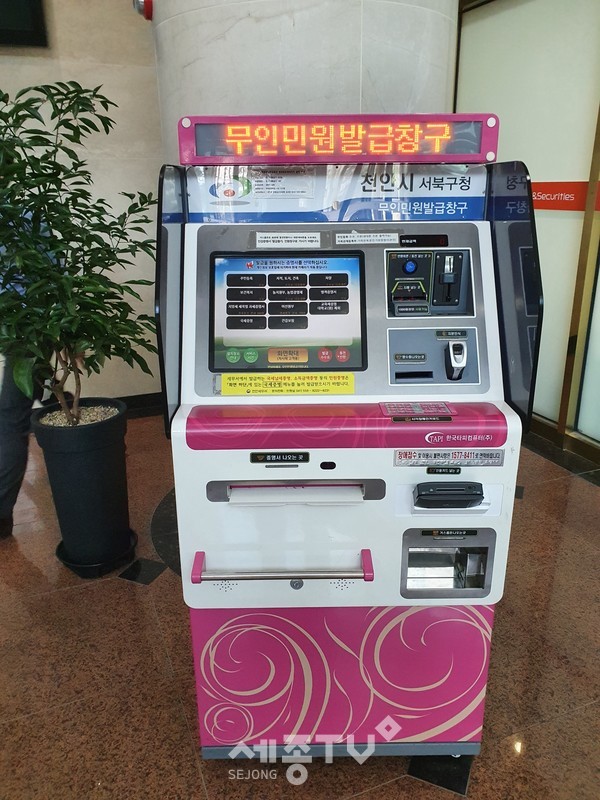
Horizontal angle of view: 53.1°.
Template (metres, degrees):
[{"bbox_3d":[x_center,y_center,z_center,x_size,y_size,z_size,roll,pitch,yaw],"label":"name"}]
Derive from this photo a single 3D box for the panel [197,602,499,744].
[{"bbox_3d":[0.104,0.675,1.481,0.716,0.424,0.020,-1,18,0],"label":"panel"}]

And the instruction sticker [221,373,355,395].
[{"bbox_3d":[-0.027,-0.035,1.350,0.299,0.051,0.006,-1,-10,0],"label":"instruction sticker"}]

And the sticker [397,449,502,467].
[{"bbox_3d":[0.314,0.122,1.262,0.232,0.038,0.006,-1,18,0],"label":"sticker"}]

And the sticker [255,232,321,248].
[{"bbox_3d":[-0.027,-0.374,1.408,0.150,0.038,0.006,-1,-10,0],"label":"sticker"}]

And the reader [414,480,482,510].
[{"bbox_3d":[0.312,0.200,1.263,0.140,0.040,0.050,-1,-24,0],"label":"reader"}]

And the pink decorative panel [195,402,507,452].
[{"bbox_3d":[0.098,0.054,1.289,0.663,0.072,0.095,-1,18,0],"label":"pink decorative panel"}]

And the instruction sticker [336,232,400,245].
[{"bbox_3d":[0.160,-0.378,1.409,0.148,0.026,0.006,-1,-10,0],"label":"instruction sticker"}]

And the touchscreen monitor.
[{"bbox_3d":[-0.027,-0.202,1.391,0.360,0.290,0.030,-1,-10,0],"label":"touchscreen monitor"}]

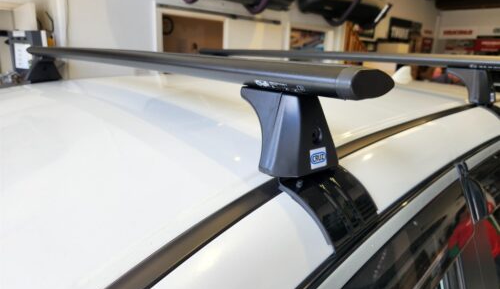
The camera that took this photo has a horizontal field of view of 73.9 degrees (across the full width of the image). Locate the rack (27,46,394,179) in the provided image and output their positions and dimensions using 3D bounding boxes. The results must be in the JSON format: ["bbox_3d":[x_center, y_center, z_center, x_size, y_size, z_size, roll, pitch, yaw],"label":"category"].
[{"bbox_3d":[-0.326,-0.156,0.756,0.100,0.115,1.280,-11,20,-42],"label":"rack"}]

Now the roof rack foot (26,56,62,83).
[{"bbox_3d":[-0.690,-0.257,1.137,0.098,0.082,0.111,-11,20,-42],"label":"roof rack foot"}]

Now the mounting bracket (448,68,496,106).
[{"bbox_3d":[0.569,-0.154,0.863,0.094,0.082,0.111,-11,20,-42],"label":"mounting bracket"}]

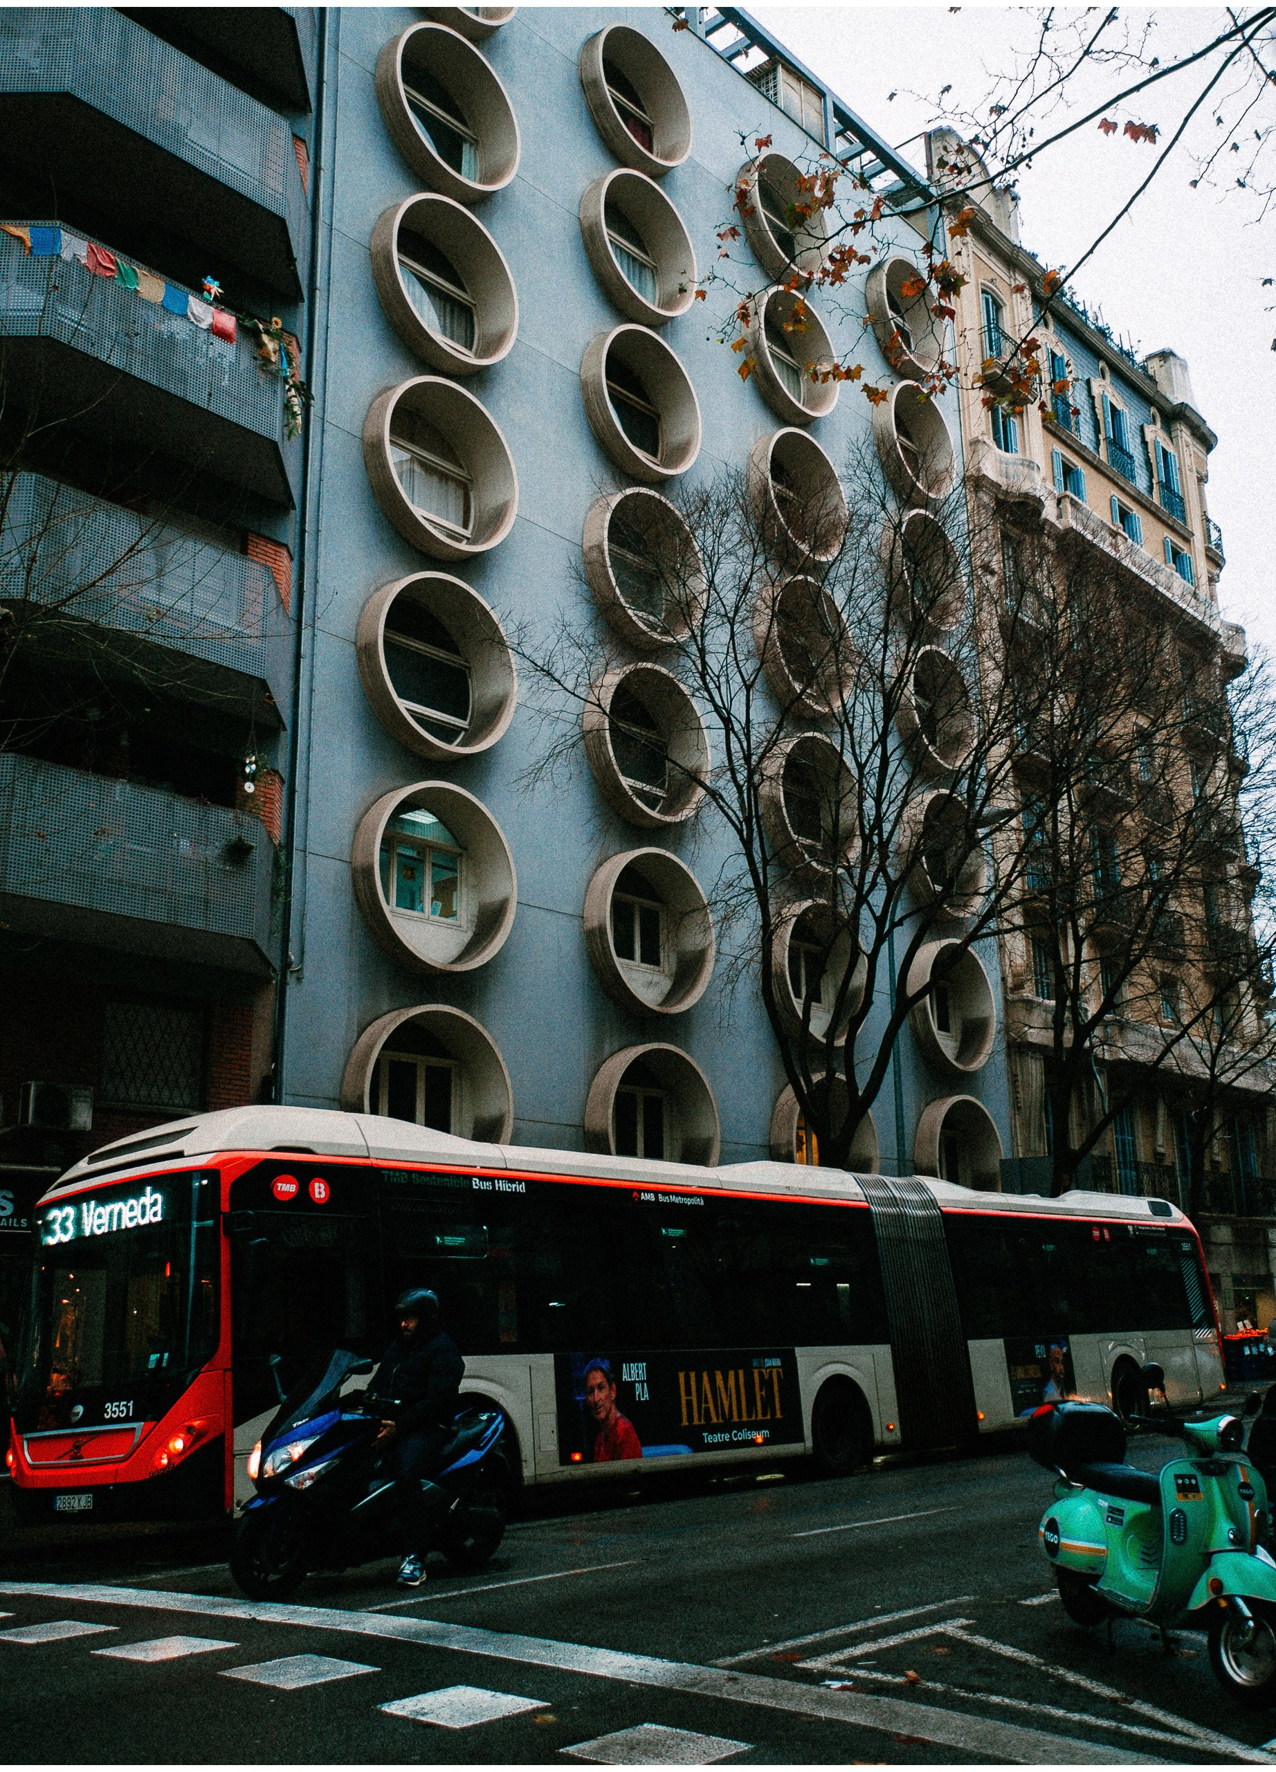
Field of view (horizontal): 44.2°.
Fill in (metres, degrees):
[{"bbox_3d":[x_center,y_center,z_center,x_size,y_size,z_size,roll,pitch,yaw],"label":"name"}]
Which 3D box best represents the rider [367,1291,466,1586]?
[{"bbox_3d":[-1.419,3.429,9.898,0.620,1.690,0.760,-12,-18,35],"label":"rider"}]

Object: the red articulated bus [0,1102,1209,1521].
[{"bbox_3d":[1.973,5.019,18.564,2.550,3.250,18.100,-14,-21,40],"label":"red articulated bus"}]

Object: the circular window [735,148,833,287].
[{"bbox_3d":[2.983,-13.663,32.150,0.470,2.550,2.550,-15,-21,40],"label":"circular window"}]

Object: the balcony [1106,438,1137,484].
[{"bbox_3d":[13.016,-11.465,42.674,0.300,0.880,1.631,-14,-19,40],"label":"balcony"}]

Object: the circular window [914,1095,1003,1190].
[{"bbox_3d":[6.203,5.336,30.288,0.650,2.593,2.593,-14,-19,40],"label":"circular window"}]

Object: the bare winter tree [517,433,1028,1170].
[{"bbox_3d":[2.586,0.031,24.036,7.000,15.600,9.200,-15,-21,40],"label":"bare winter tree"}]

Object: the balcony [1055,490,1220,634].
[{"bbox_3d":[13.101,-8.376,41.793,0.800,1.100,9.600,-15,-21,40],"label":"balcony"}]

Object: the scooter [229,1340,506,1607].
[{"bbox_3d":[-1.637,3.649,10.042,0.780,1.430,2.200,-15,-21,40],"label":"scooter"}]

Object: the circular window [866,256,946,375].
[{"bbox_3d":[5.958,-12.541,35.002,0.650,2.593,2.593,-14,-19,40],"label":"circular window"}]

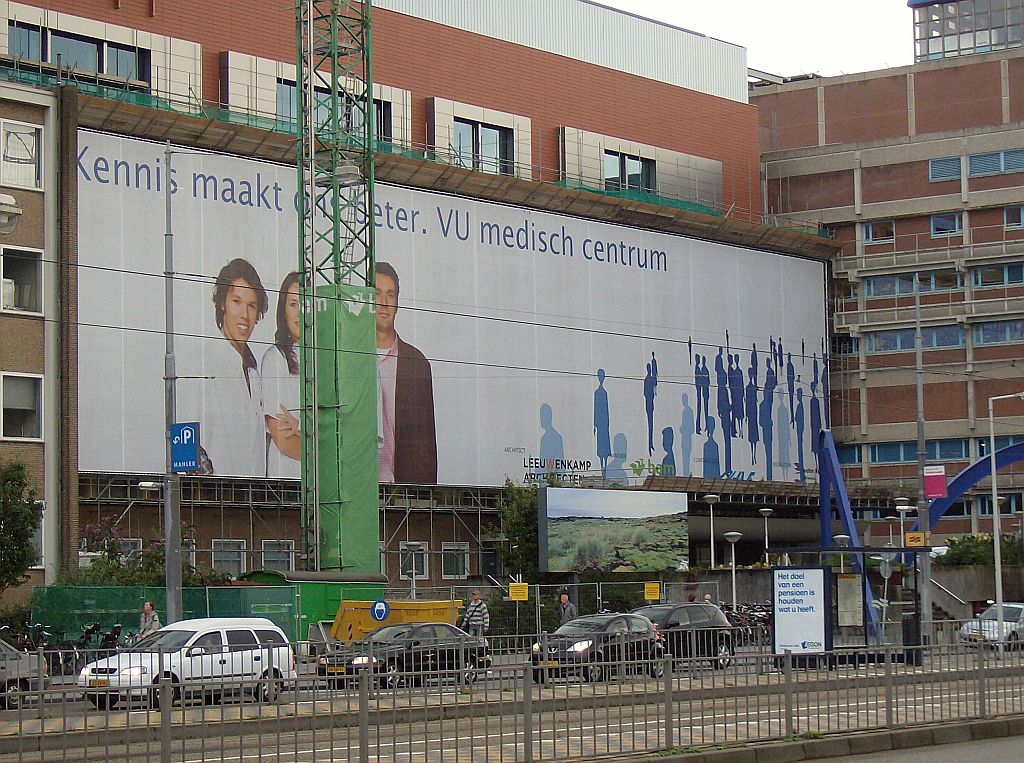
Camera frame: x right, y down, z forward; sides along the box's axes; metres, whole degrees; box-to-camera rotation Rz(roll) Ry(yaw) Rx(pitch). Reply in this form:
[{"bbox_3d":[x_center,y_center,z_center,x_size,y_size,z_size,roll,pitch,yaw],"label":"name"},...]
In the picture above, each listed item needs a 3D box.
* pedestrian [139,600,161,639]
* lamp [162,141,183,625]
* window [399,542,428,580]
[{"bbox_3d":[-7.894,5.668,54.729,0.520,1.740,0.400,-5,-6,37],"label":"pedestrian"},{"bbox_3d":[-6.793,0.642,50.124,0.320,11.040,0.320,-1,-5,0],"label":"lamp"},{"bbox_3d":[-3.445,6.344,88.630,0.150,1.330,1.550,-5,-6,38],"label":"window"}]

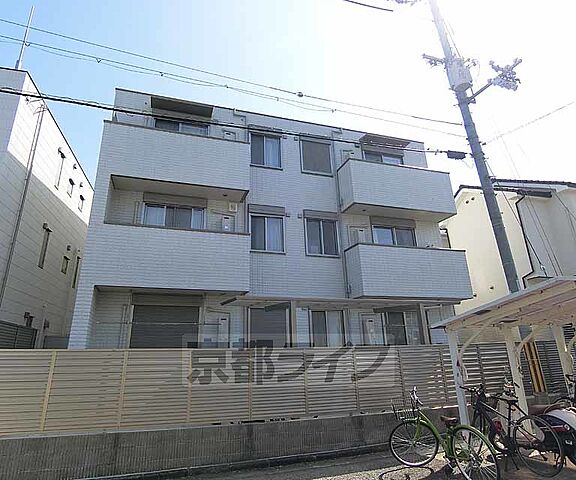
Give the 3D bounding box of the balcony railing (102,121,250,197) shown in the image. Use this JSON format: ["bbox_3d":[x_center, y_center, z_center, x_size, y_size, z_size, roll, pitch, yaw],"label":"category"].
[{"bbox_3d":[-3.100,-2.150,9.417,3.927,1.556,0.850,4,-17,-17],"label":"balcony railing"}]

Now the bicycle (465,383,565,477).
[{"bbox_3d":[3.139,2.700,4.864,0.570,1.020,1.670,4,-17,-17],"label":"bicycle"}]

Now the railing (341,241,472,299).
[{"bbox_3d":[3.921,1.125,10.694,4.029,1.585,0.876,4,-17,-17],"label":"railing"}]

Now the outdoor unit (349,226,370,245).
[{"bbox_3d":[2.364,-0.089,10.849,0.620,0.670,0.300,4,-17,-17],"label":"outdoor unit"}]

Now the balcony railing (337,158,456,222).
[{"bbox_3d":[3.833,-1.645,11.508,4.012,1.556,0.876,4,-17,-17],"label":"balcony railing"}]

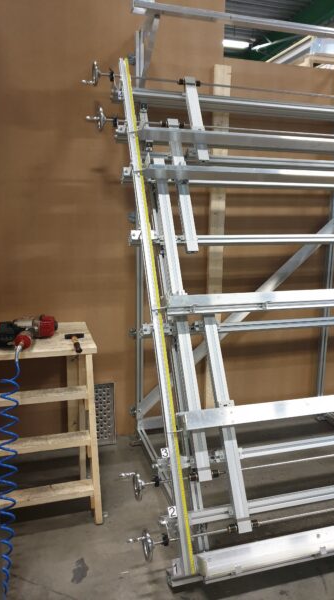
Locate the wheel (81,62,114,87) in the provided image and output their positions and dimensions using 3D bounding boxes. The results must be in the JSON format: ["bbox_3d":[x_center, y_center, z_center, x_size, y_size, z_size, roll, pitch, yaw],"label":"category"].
[{"bbox_3d":[-0.361,-1.190,2.377,0.165,0.118,0.115,-2,11,-16],"label":"wheel"}]

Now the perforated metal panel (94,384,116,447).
[{"bbox_3d":[-0.464,0.799,3.133,0.222,0.435,0.030,-2,2,-16],"label":"perforated metal panel"}]

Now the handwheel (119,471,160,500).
[{"bbox_3d":[-0.120,0.836,2.035,0.170,0.129,0.129,-2,10,-15],"label":"handwheel"}]

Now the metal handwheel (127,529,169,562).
[{"bbox_3d":[-0.076,1.061,1.949,0.168,0.129,0.129,-2,10,-15],"label":"metal handwheel"}]

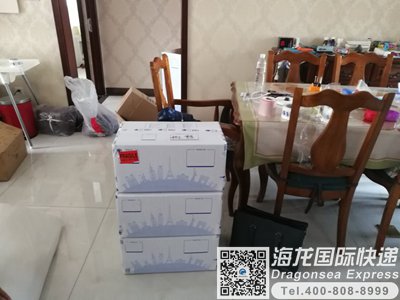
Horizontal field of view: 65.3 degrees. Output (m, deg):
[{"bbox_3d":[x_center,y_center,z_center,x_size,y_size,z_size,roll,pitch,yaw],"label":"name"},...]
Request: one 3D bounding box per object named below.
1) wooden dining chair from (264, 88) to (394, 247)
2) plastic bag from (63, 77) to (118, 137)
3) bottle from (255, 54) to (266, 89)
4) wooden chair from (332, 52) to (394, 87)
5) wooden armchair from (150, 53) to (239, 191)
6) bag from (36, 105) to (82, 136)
[{"bbox_3d":[0.648,0.066,1.818,0.485,0.990,0.606,4,26,4],"label":"wooden dining chair"},{"bbox_3d":[-1.107,-0.457,3.263,0.450,0.570,0.330,-1,25,-5],"label":"plastic bag"},{"bbox_3d":[0.429,-0.536,2.165,0.066,0.235,0.066,2,25,0],"label":"bottle"},{"bbox_3d":[1.236,-0.183,2.364,0.460,0.970,0.560,1,25,-1],"label":"wooden chair"},{"bbox_3d":[-0.027,-0.111,2.139,0.580,0.965,0.550,5,26,6],"label":"wooden armchair"},{"bbox_3d":[-1.476,-0.324,3.332,0.410,0.250,0.310,0,25,-3],"label":"bag"}]

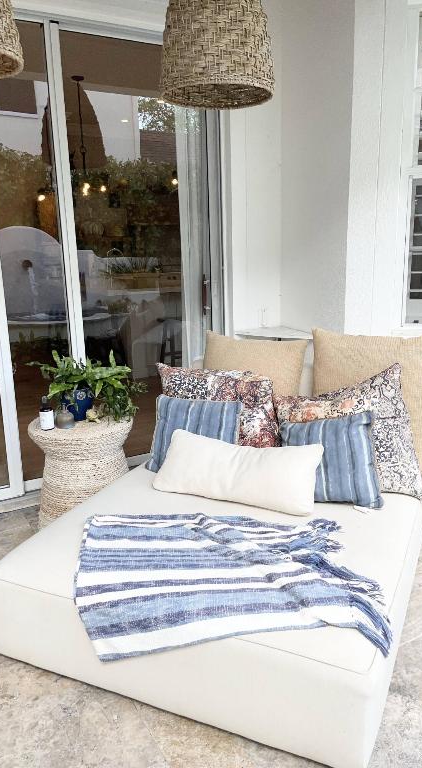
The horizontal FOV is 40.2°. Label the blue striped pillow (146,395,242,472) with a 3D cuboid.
[{"bbox_3d":[-0.071,0.242,2.570,0.400,0.368,0.127,7,0,24],"label":"blue striped pillow"}]

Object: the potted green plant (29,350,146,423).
[{"bbox_3d":[-0.623,0.015,2.833,0.508,0.298,0.406,-5,14,-12],"label":"potted green plant"}]

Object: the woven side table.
[{"bbox_3d":[-0.597,0.430,2.730,0.470,0.470,0.470,-5,14,-13],"label":"woven side table"}]

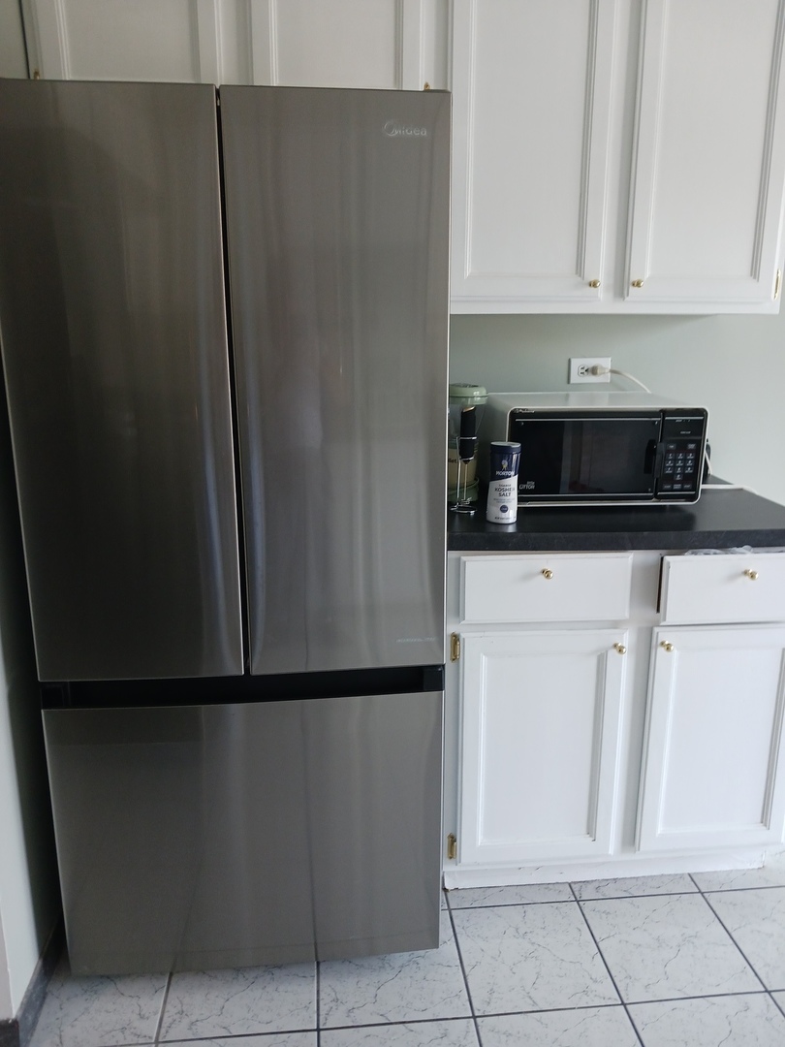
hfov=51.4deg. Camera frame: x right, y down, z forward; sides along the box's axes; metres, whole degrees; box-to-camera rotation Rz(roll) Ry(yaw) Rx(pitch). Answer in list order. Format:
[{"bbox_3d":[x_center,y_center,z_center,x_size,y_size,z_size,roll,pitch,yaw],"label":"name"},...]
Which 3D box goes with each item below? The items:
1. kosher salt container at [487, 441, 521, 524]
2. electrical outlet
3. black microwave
[{"bbox_3d":[0.253,-0.092,1.847,0.071,0.174,0.071,0,14,0],"label":"kosher salt container"},{"bbox_3d":[0.563,-0.432,2.311,0.115,0.071,0.012,-1,14,-5],"label":"electrical outlet"},{"bbox_3d":[0.493,-0.199,2.130,0.481,0.247,0.395,-1,14,-4],"label":"black microwave"}]

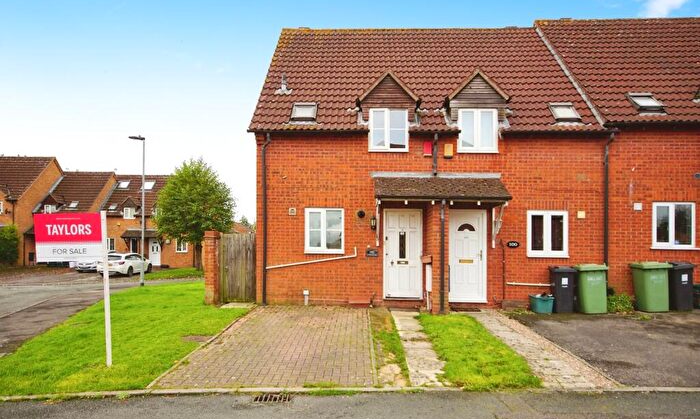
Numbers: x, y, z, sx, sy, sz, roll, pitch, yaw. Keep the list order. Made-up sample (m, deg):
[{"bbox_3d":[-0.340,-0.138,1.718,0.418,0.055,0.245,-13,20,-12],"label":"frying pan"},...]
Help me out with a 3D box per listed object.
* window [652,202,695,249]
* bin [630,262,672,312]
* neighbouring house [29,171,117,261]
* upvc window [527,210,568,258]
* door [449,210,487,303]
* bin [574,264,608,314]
[{"bbox_3d":[7.132,0.361,10.270,0.910,1.030,0.100,0,0,3],"label":"window"},{"bbox_3d":[6.428,1.642,9.950,0.570,1.060,0.710,0,-2,13],"label":"bin"},{"bbox_3d":[-21.300,0.450,38.200,4.400,7.100,8.300,0,0,-7],"label":"neighbouring house"},{"bbox_3d":[4.436,0.559,10.440,0.920,1.060,0.100,0,-2,3],"label":"upvc window"},{"bbox_3d":[2.653,1.059,10.520,0.910,2.080,0.100,0,0,3],"label":"door"},{"bbox_3d":[5.160,1.696,9.980,0.560,1.060,0.710,0,-2,14],"label":"bin"}]

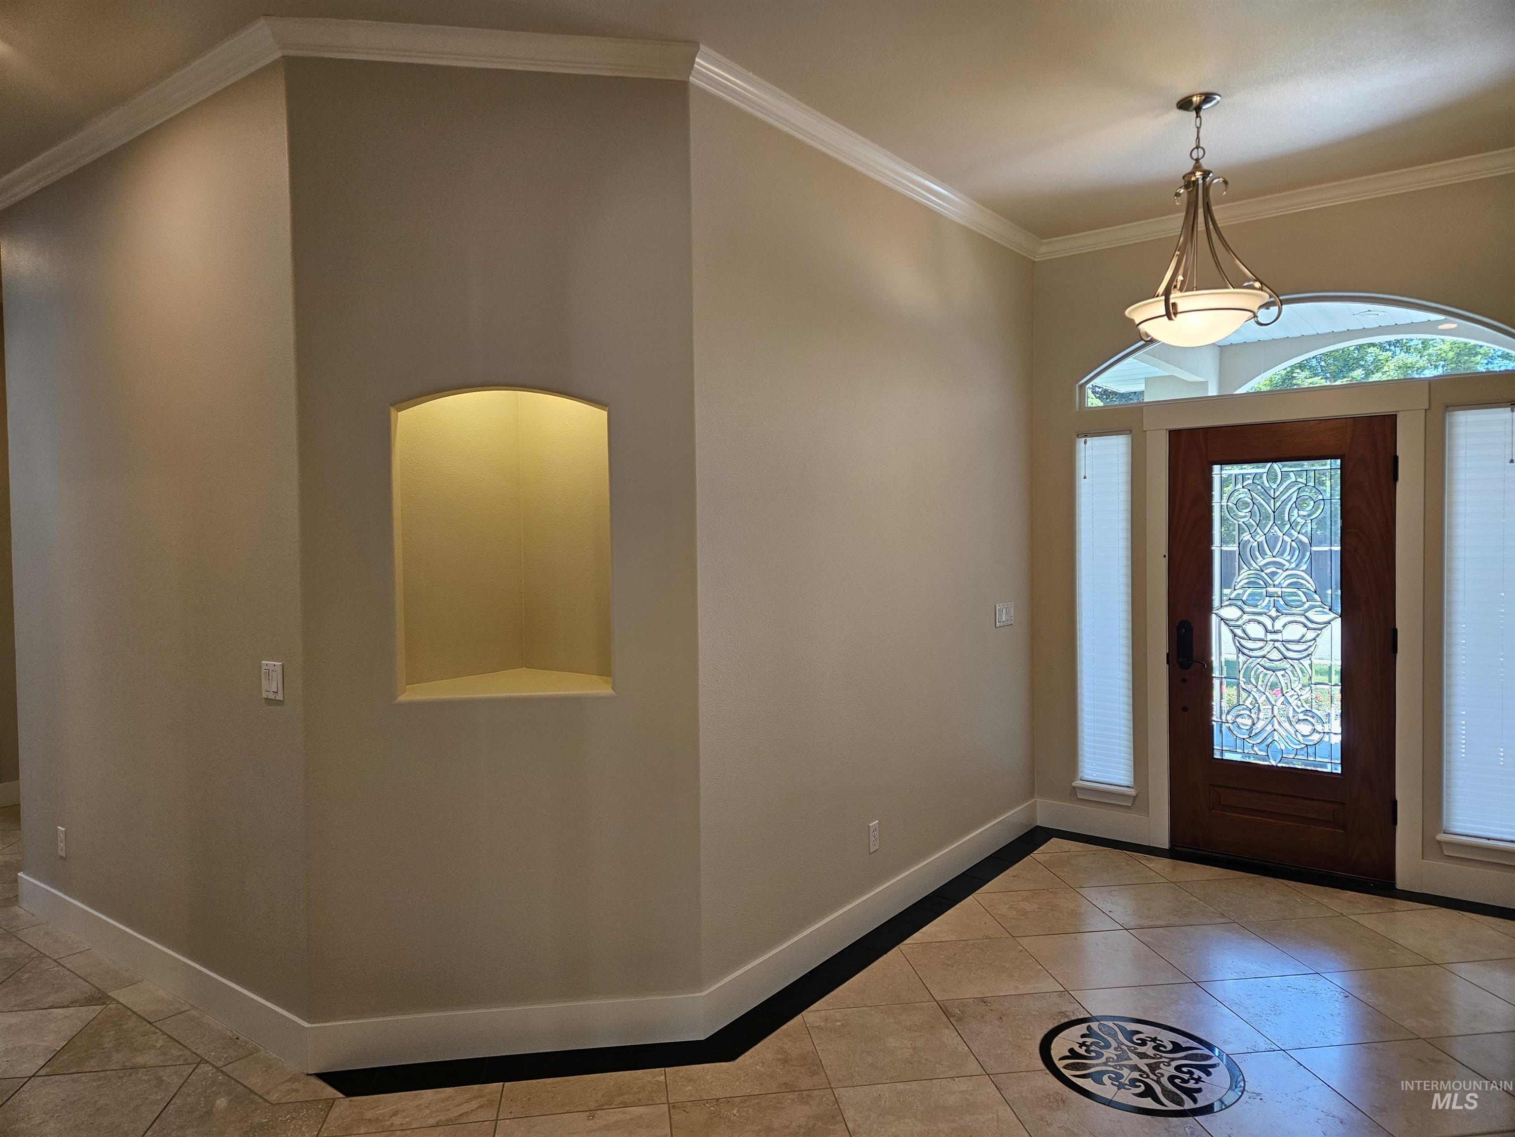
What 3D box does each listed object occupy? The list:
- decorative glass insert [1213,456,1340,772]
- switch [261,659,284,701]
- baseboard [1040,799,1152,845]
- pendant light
[{"bbox_3d":[2.364,0.212,4.593,0.528,1.389,0.030,1,2,37],"label":"decorative glass insert"},{"bbox_3d":[-1.435,0.334,2.992,0.120,0.113,0.012,1,2,37],"label":"switch"},{"bbox_3d":[1.702,1.285,5.116,0.574,0.140,0.016,1,2,37],"label":"baseboard"},{"bbox_3d":[1.537,-1.194,3.505,0.500,0.838,0.490,1,2,37],"label":"pendant light"}]

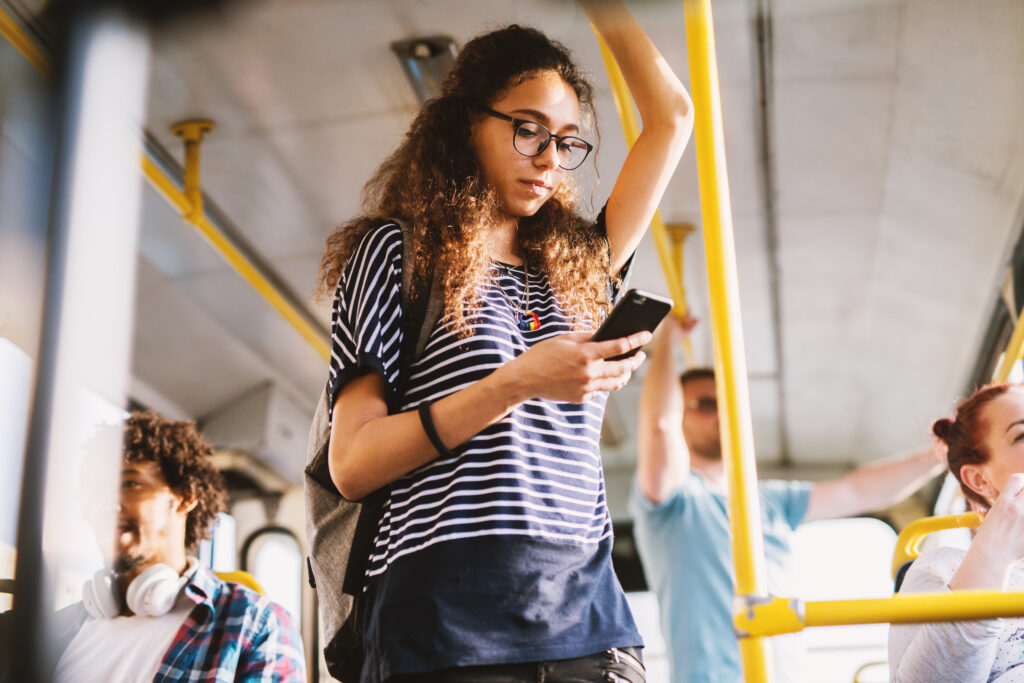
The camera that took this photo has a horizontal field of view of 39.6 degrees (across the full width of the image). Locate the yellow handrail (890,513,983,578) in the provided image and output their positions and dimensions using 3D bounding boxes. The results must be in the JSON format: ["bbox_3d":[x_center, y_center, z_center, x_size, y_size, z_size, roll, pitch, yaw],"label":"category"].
[{"bbox_3d":[0.819,0.331,2.324,0.380,0.110,0.065,-6,-24,11],"label":"yellow handrail"}]

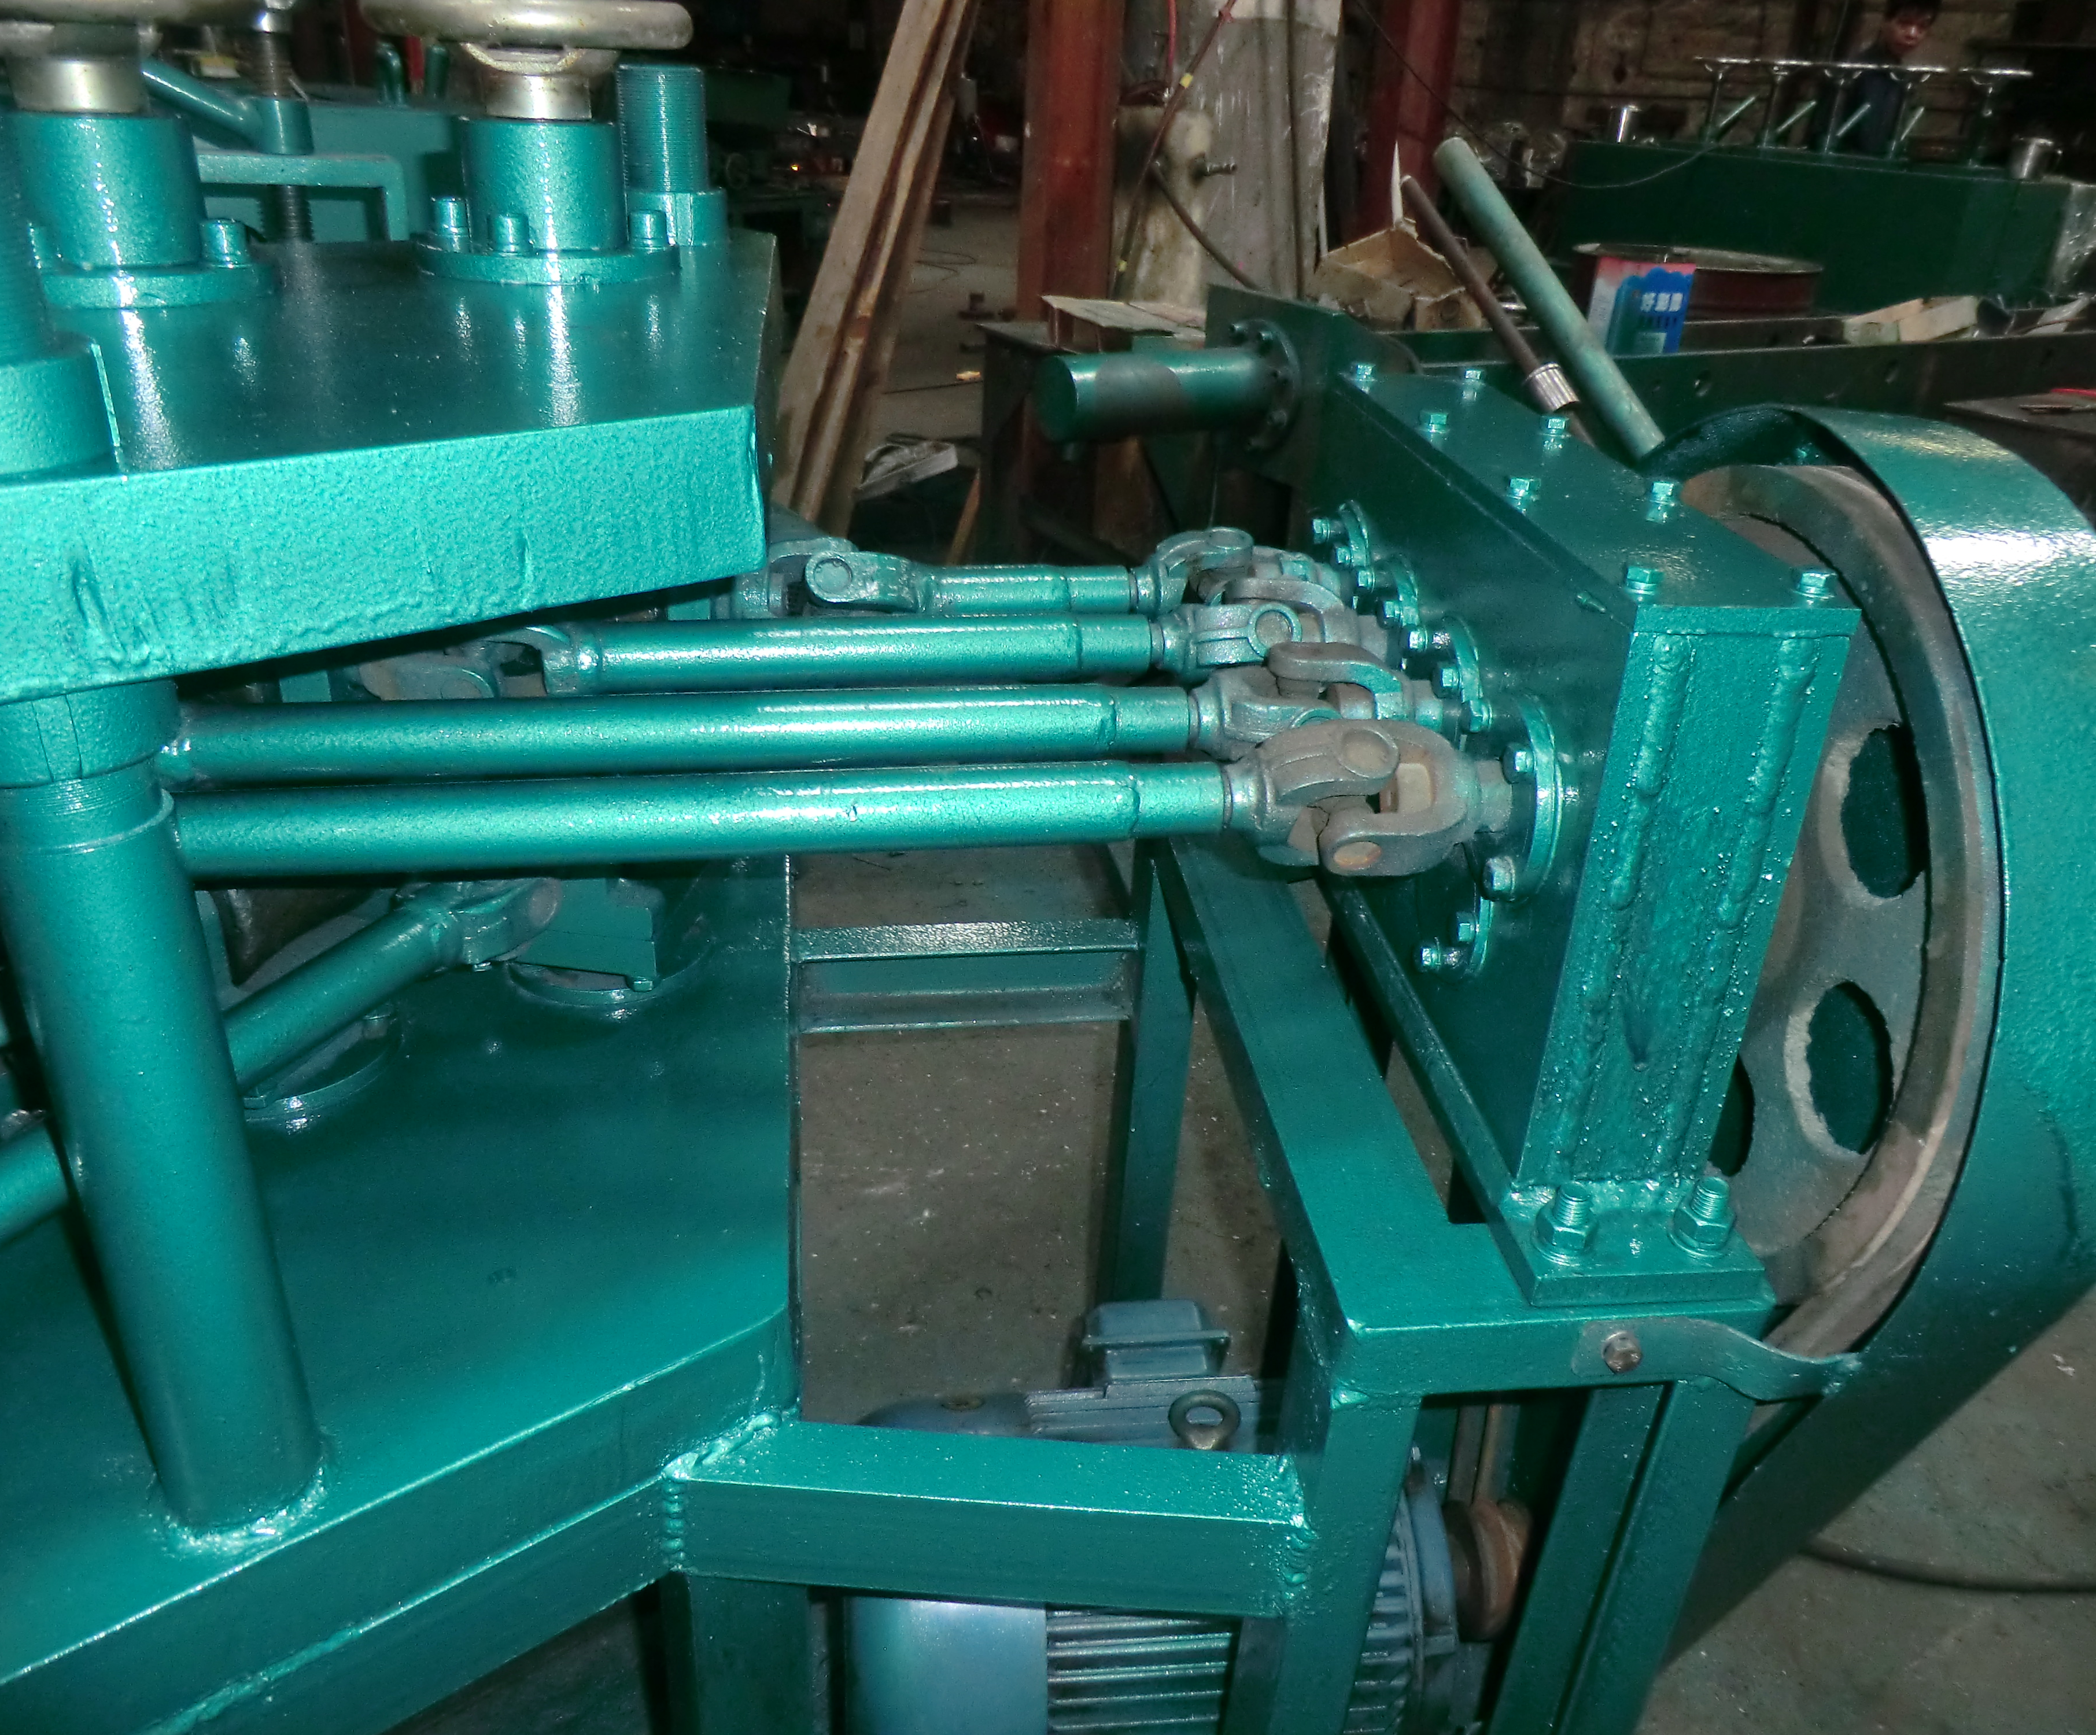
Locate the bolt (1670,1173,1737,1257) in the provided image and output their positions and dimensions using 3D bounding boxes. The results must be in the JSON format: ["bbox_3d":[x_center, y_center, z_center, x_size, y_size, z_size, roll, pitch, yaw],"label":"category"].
[{"bbox_3d":[0.305,0.158,0.738,0.028,0.030,0.028,0,28,-6],"label":"bolt"}]

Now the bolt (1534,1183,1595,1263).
[{"bbox_3d":[0.238,0.159,0.730,0.028,0.030,0.028,0,28,-6],"label":"bolt"}]

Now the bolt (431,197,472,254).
[{"bbox_3d":[-0.315,-0.339,0.841,0.017,0.019,0.017,0,28,-6],"label":"bolt"}]

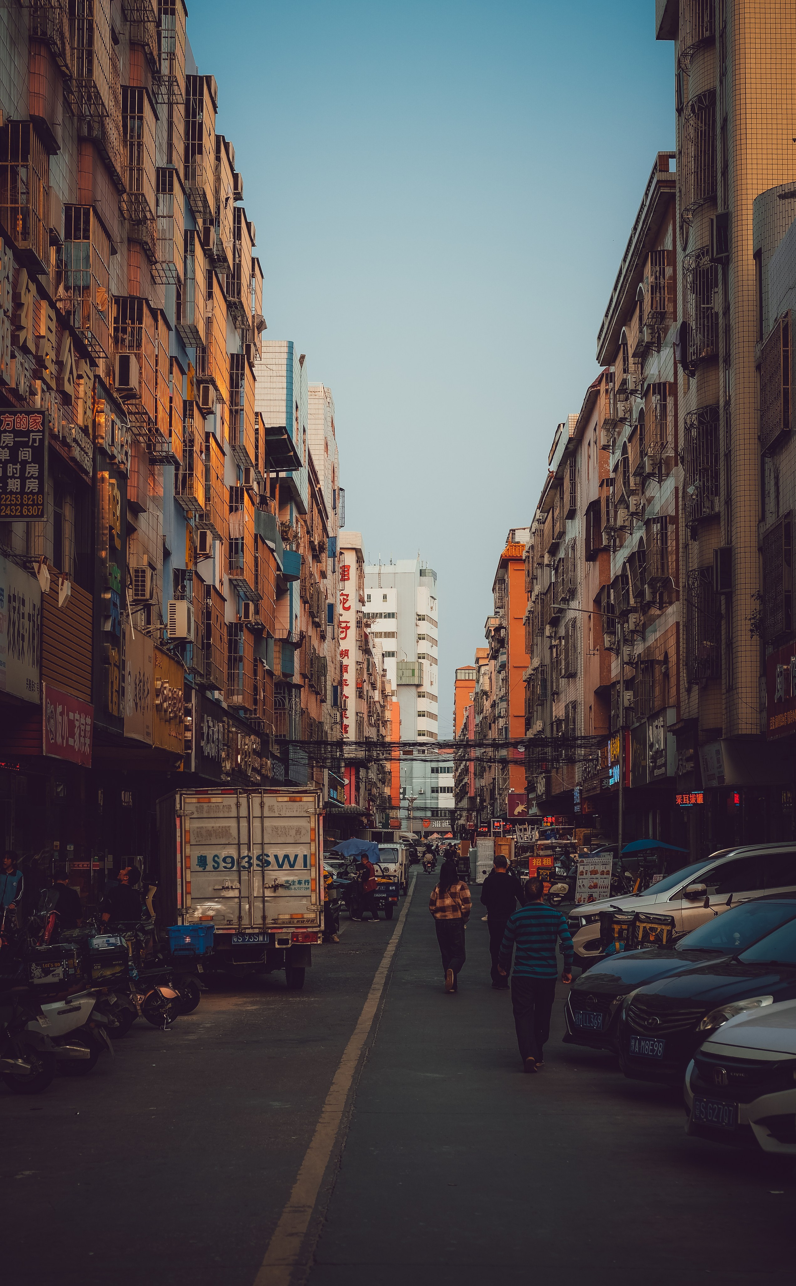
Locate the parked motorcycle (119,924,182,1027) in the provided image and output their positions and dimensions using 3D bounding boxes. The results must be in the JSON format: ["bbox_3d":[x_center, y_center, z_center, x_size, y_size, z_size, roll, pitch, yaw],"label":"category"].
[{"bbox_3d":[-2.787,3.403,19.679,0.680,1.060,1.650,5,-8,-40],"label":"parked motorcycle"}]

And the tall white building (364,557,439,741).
[{"bbox_3d":[0.353,10.660,332.000,15.000,51.000,14.000,-1,-6,10],"label":"tall white building"}]

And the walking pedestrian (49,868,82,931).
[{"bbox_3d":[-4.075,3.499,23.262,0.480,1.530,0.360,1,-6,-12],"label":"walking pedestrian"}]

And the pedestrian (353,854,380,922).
[{"bbox_3d":[-0.771,5.964,46.190,0.650,1.660,0.500,-1,-6,10],"label":"pedestrian"}]

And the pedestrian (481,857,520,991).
[{"bbox_3d":[1.353,3.619,24.506,0.560,1.710,0.420,0,-6,1],"label":"pedestrian"}]

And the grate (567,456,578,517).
[{"bbox_3d":[6.494,-5.855,70.500,0.500,2.200,2.000,0,-6,1],"label":"grate"}]

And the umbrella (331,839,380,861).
[{"bbox_3d":[-1.042,5.093,46.724,1.200,0.570,1.200,0,-6,0],"label":"umbrella"}]

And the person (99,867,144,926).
[{"bbox_3d":[-3.070,3.171,20.981,0.750,1.360,0.550,-4,-7,32],"label":"person"}]

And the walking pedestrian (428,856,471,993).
[{"bbox_3d":[0.650,3.577,24.008,0.540,1.690,0.520,0,-6,0],"label":"walking pedestrian"}]

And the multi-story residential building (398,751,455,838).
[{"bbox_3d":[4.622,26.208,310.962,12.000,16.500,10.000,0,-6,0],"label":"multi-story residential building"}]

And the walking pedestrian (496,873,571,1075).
[{"bbox_3d":[1.144,2.757,15.849,0.600,1.620,0.550,0,-6,0],"label":"walking pedestrian"}]

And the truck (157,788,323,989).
[{"bbox_3d":[-2.248,3.317,25.501,1.820,2.480,5.500,1,-6,-10],"label":"truck"}]

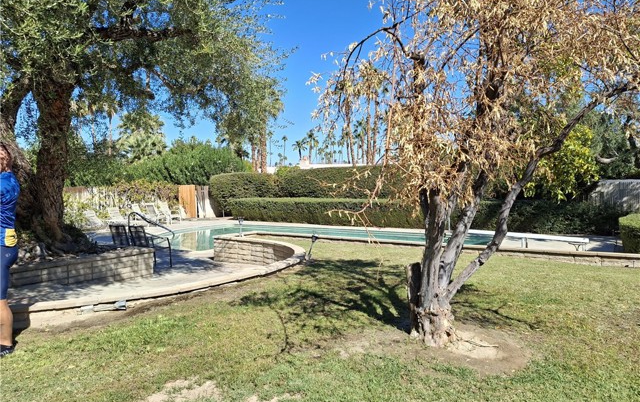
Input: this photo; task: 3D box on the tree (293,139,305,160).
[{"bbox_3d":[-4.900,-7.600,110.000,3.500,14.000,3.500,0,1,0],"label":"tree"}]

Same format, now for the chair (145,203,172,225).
[{"bbox_3d":[-6.280,0.500,17.900,0.900,0.970,0.650,1,1,31],"label":"chair"}]

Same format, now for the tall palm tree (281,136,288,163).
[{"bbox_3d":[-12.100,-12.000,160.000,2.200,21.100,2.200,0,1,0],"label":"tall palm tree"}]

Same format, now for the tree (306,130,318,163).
[{"bbox_3d":[-1.800,-8.400,105.000,2.700,15.700,2.700,0,1,0],"label":"tree"}]

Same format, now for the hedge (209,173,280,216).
[{"bbox_3d":[-3.750,-0.300,24.600,4.000,2.350,1.500,1,1,32],"label":"hedge"}]

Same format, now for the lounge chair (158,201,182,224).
[{"bbox_3d":[-6.150,0.470,18.900,0.900,1.000,0.650,1,1,31],"label":"lounge chair"}]

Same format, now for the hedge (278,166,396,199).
[{"bbox_3d":[1.100,-0.300,21.700,6.800,2.450,1.500,1,1,32],"label":"hedge"}]

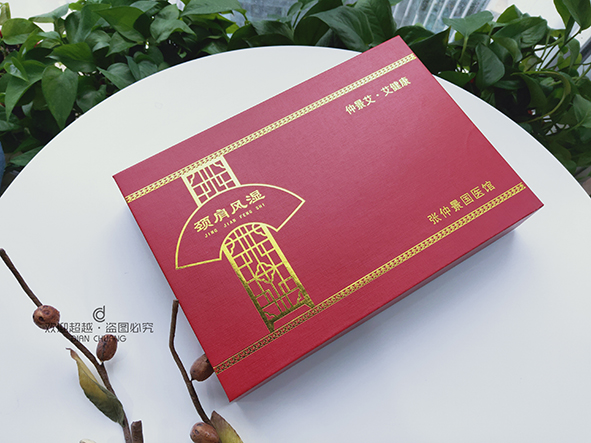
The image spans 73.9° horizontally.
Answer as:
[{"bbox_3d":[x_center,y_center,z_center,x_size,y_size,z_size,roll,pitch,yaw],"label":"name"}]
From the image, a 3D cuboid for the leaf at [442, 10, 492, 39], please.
[{"bbox_3d":[0.263,-0.305,0.601,0.071,0.018,0.057,11,74,3],"label":"leaf"}]

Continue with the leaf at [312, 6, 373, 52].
[{"bbox_3d":[0.072,-0.292,0.600,0.096,0.025,0.064,43,91,3],"label":"leaf"}]

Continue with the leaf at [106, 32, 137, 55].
[{"bbox_3d":[-0.262,-0.263,0.579,0.043,0.014,0.025,-37,95,-7],"label":"leaf"}]

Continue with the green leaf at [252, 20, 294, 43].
[{"bbox_3d":[-0.032,-0.277,0.570,0.064,0.020,0.031,20,95,-2],"label":"green leaf"}]

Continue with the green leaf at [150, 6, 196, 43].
[{"bbox_3d":[-0.180,-0.286,0.580,0.057,0.022,0.059,-45,92,-6],"label":"green leaf"}]

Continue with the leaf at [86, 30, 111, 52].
[{"bbox_3d":[-0.309,-0.283,0.620,0.035,0.018,0.052,32,81,-9],"label":"leaf"}]

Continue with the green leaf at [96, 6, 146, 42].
[{"bbox_3d":[-0.266,-0.301,0.600,0.076,0.022,0.052,30,83,-8],"label":"green leaf"}]

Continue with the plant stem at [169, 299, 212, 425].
[{"bbox_3d":[-0.100,0.127,0.358,0.019,0.012,0.115,-19,70,-8],"label":"plant stem"}]

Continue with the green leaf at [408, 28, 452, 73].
[{"bbox_3d":[0.206,-0.238,0.561,0.063,0.020,0.063,43,108,-9],"label":"green leaf"}]

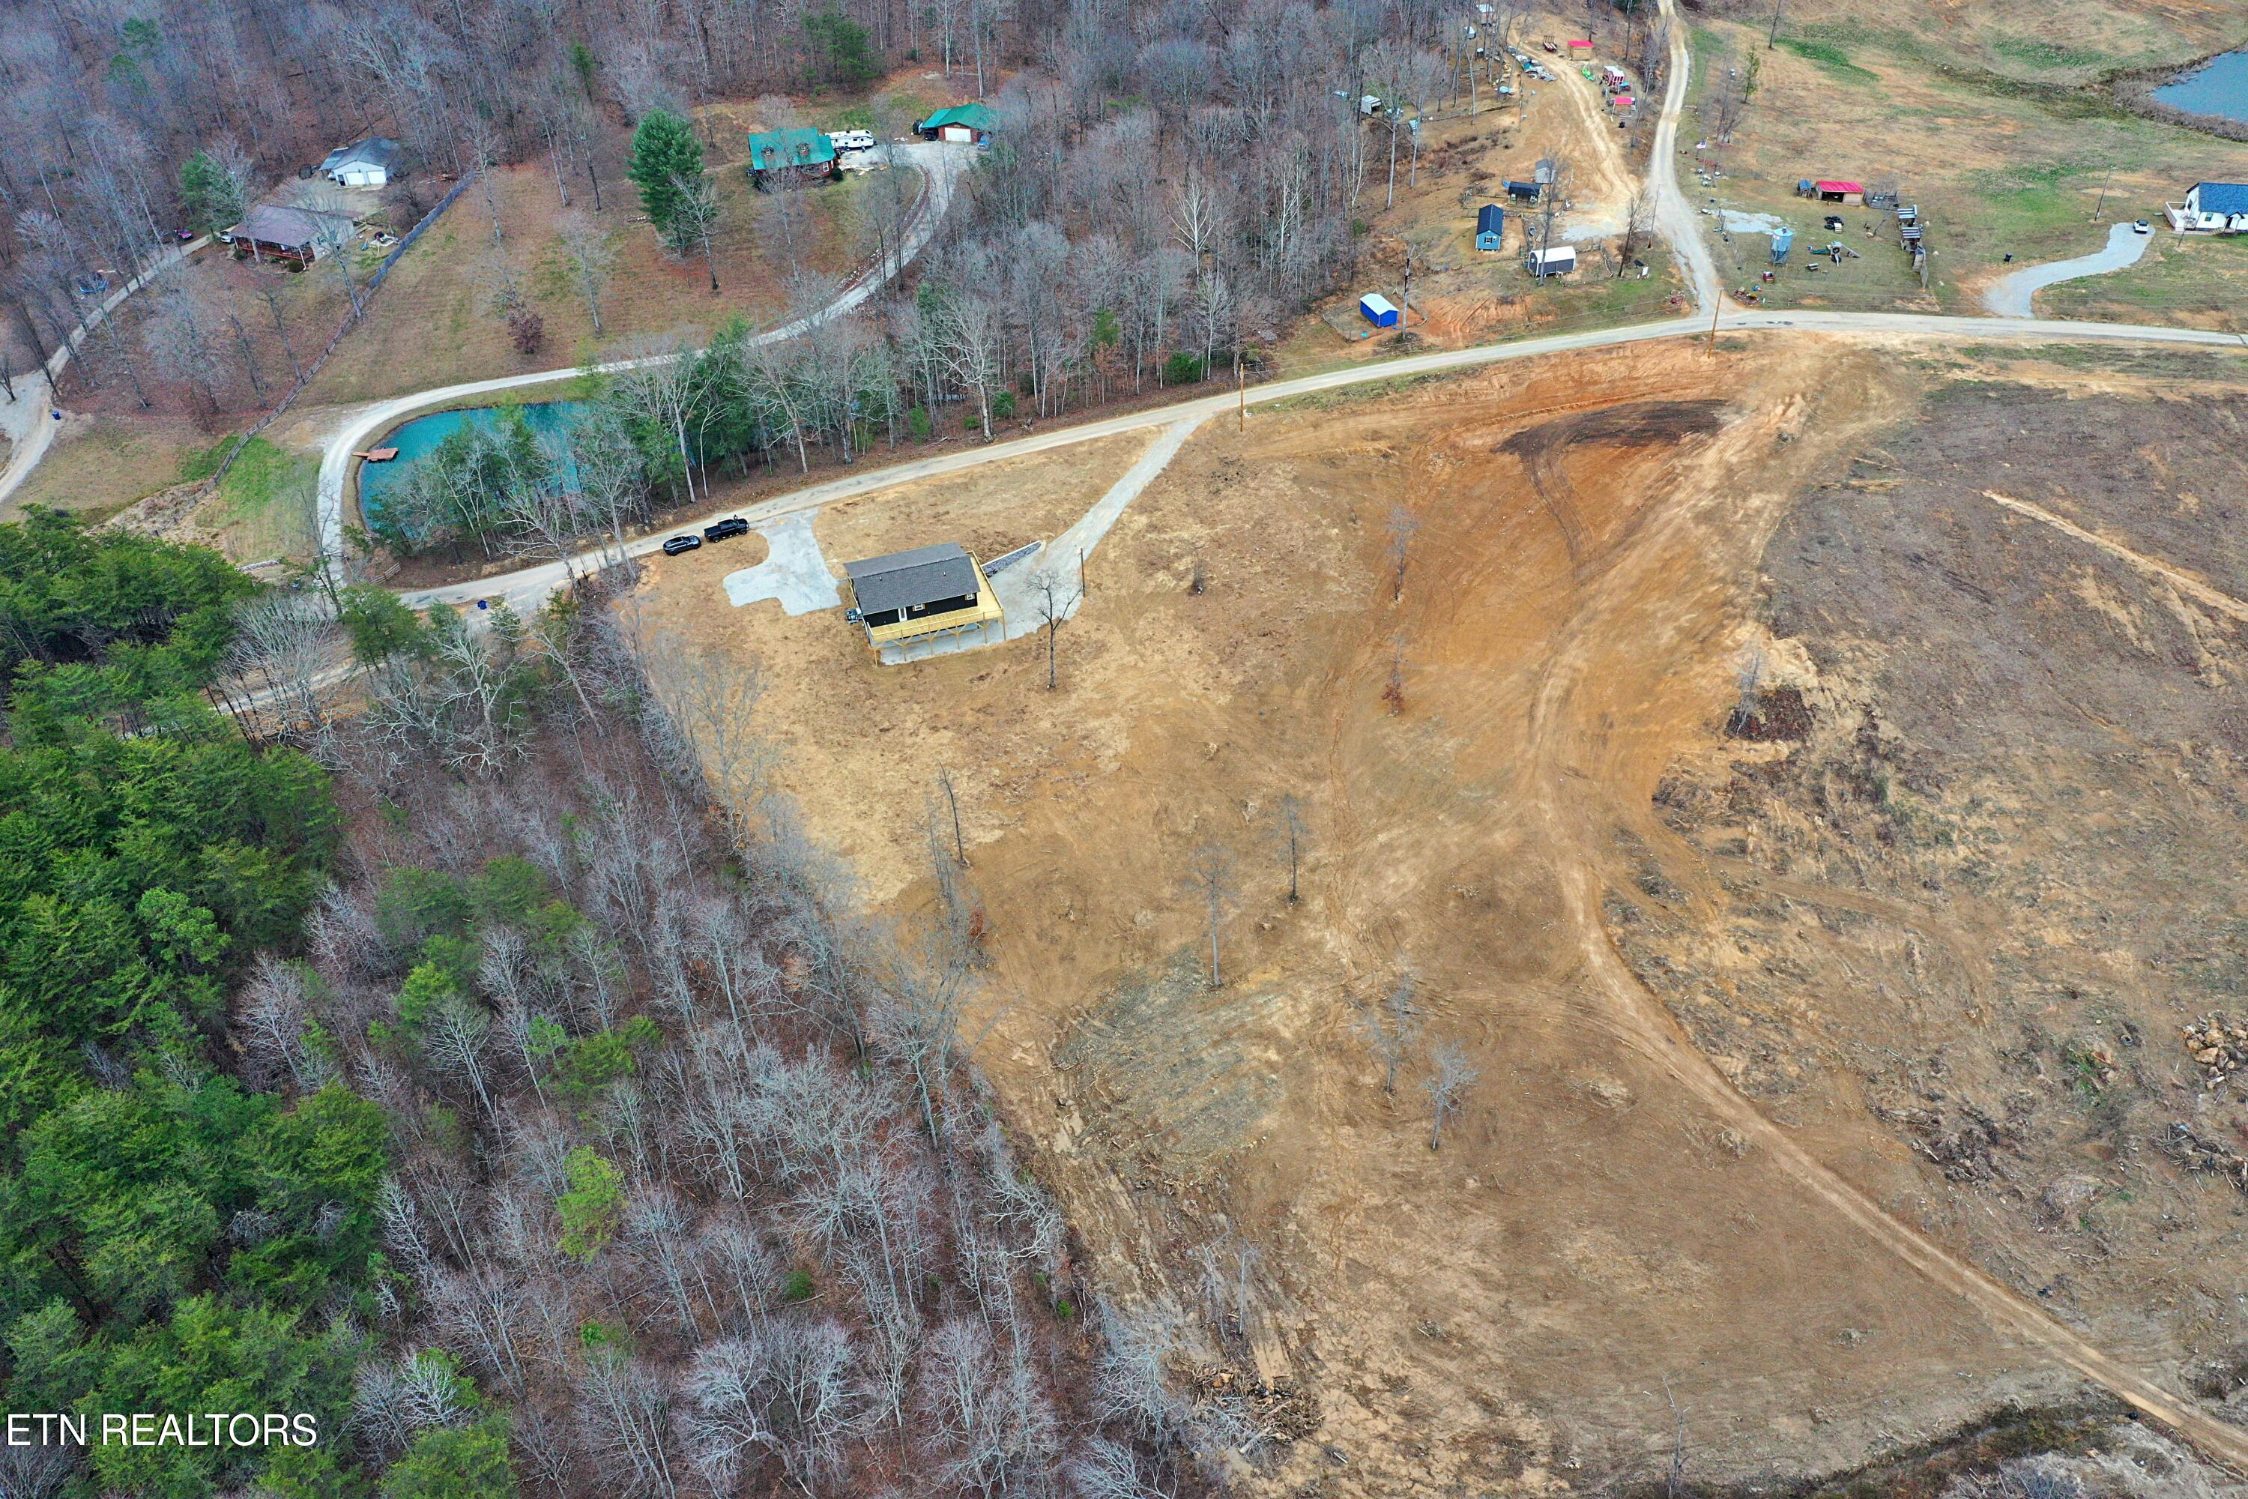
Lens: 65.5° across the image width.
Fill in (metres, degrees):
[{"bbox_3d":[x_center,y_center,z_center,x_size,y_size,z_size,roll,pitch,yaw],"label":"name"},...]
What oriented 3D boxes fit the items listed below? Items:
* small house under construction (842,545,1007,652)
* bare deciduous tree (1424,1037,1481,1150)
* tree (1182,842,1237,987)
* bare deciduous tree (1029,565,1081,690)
[{"bbox_3d":[-24.600,-18.800,215.000,16.200,7.000,15.000,-13,38,-13],"label":"small house under construction"},{"bbox_3d":[26.500,28.800,146.300,4.700,13.400,4.700,-3,37,0],"label":"bare deciduous tree"},{"bbox_3d":[8.500,15.400,161.000,4.900,17.600,4.900,-3,37,0],"label":"tree"},{"bbox_3d":[-8.600,-13.800,200.200,5.900,16.400,5.900,-3,37,0],"label":"bare deciduous tree"}]

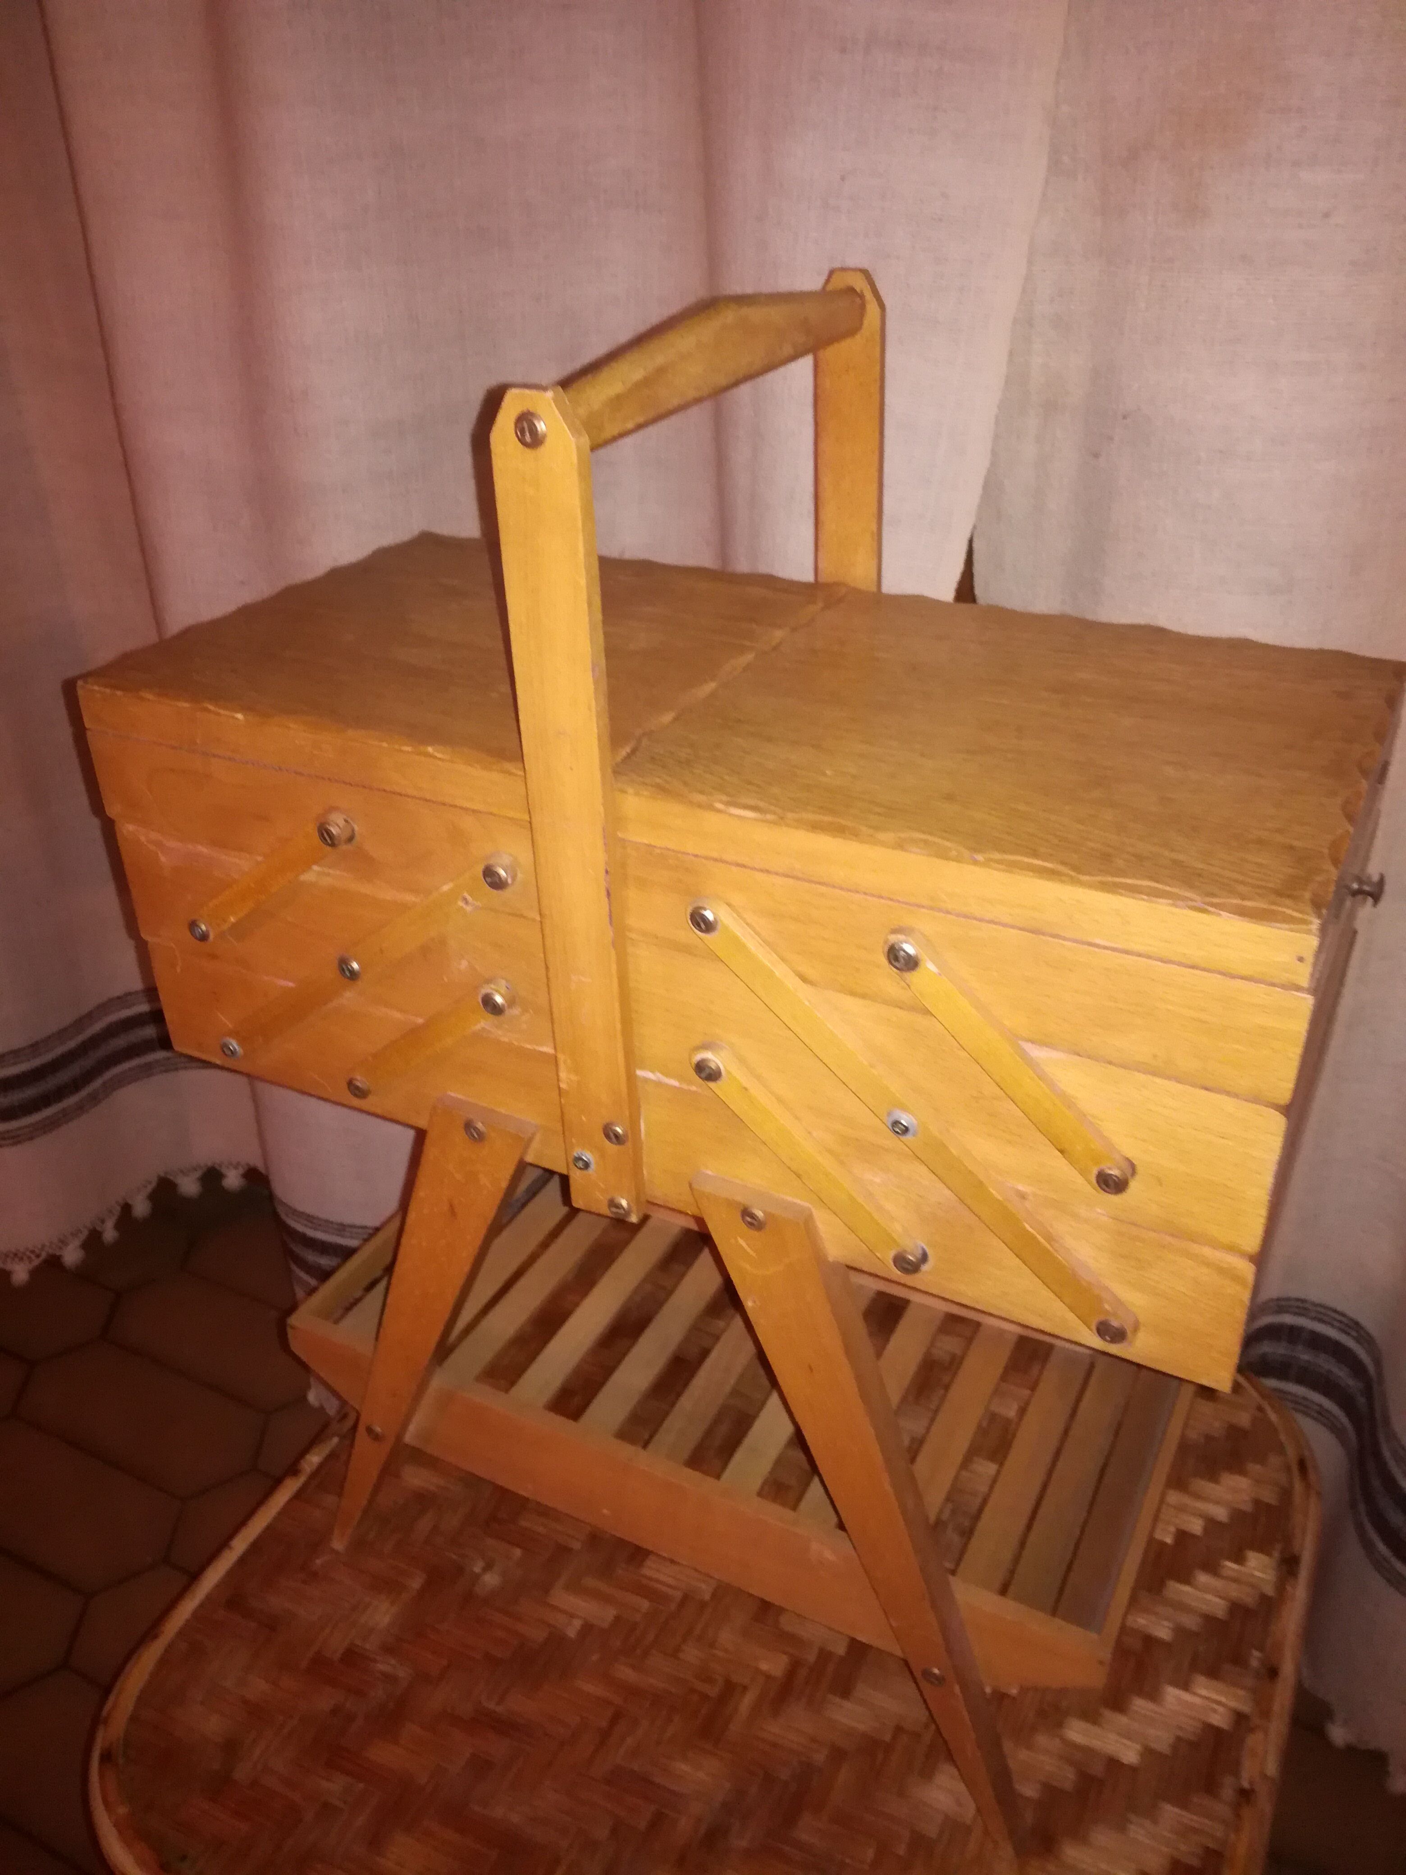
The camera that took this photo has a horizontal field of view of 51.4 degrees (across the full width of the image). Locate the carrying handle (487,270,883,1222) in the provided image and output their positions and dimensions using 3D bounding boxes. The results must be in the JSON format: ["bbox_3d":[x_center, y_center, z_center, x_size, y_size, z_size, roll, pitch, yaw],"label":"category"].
[{"bbox_3d":[0.011,-0.076,0.546,0.026,0.288,0.228,13,35,24],"label":"carrying handle"}]

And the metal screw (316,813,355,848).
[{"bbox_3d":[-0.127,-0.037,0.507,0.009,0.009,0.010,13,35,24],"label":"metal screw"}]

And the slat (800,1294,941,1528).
[{"bbox_3d":[0.075,0.237,0.700,0.019,0.005,0.194,13,35,24],"label":"slat"}]

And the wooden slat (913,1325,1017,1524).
[{"bbox_3d":[0.111,0.243,0.682,0.020,0.005,0.188,13,35,24],"label":"wooden slat"}]

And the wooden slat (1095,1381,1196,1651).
[{"bbox_3d":[0.195,0.225,0.622,0.006,0.013,0.198,13,35,24],"label":"wooden slat"}]

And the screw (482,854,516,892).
[{"bbox_3d":[-0.067,-0.020,0.474,0.011,0.011,0.006,13,35,24],"label":"screw"}]

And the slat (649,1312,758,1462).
[{"bbox_3d":[0.009,0.219,0.729,0.021,0.005,0.188,13,35,24],"label":"slat"}]

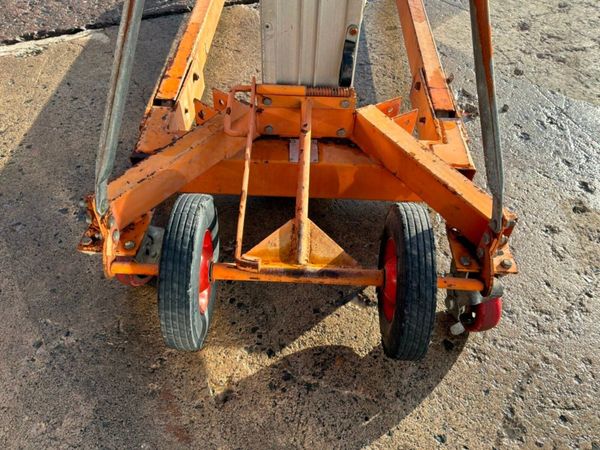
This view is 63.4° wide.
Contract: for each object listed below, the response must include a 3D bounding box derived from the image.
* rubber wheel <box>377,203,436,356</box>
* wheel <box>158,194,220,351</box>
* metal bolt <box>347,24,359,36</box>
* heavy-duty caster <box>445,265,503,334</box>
[{"bbox_3d":[0.182,0.097,0.846,0.056,0.269,0.269,3,49,0],"label":"rubber wheel"},{"bbox_3d":[-0.185,0.080,0.845,0.056,0.269,0.269,3,49,0],"label":"wheel"},{"bbox_3d":[0.090,-0.332,0.834,0.019,0.019,0.012,3,49,0],"label":"metal bolt"},{"bbox_3d":[0.322,0.116,0.908,0.100,0.158,0.135,-7,50,-8],"label":"heavy-duty caster"}]

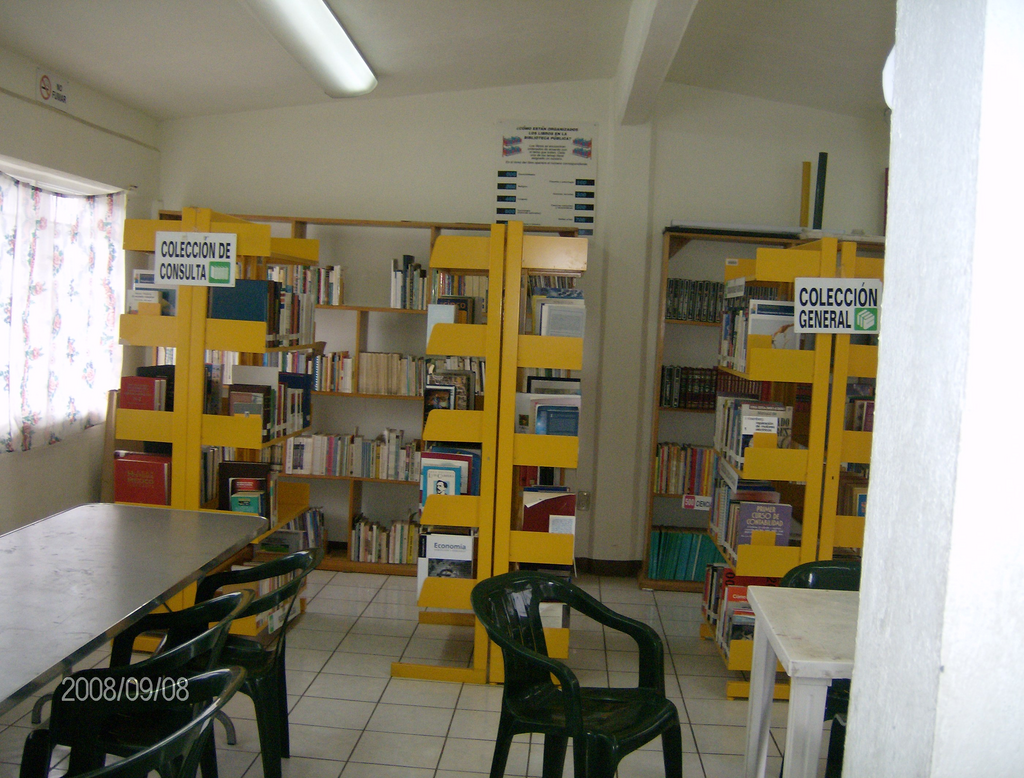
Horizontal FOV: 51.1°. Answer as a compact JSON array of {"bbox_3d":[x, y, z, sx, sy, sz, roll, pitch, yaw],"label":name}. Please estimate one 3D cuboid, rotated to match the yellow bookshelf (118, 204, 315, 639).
[{"bbox_3d":[-1.401,0.181,5.137,0.667,1.978,0.864,3,4,3],"label":"yellow bookshelf"}]

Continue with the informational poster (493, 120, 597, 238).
[{"bbox_3d":[0.210,-1.270,6.508,0.616,0.701,0.019,3,4,3],"label":"informational poster"}]

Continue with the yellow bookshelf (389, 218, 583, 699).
[{"bbox_3d":[-0.071,0.258,4.971,0.767,1.972,0.870,3,4,3],"label":"yellow bookshelf"}]

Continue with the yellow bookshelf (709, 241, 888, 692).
[{"bbox_3d":[1.322,0.331,4.908,0.673,1.966,0.876,3,4,3],"label":"yellow bookshelf"}]

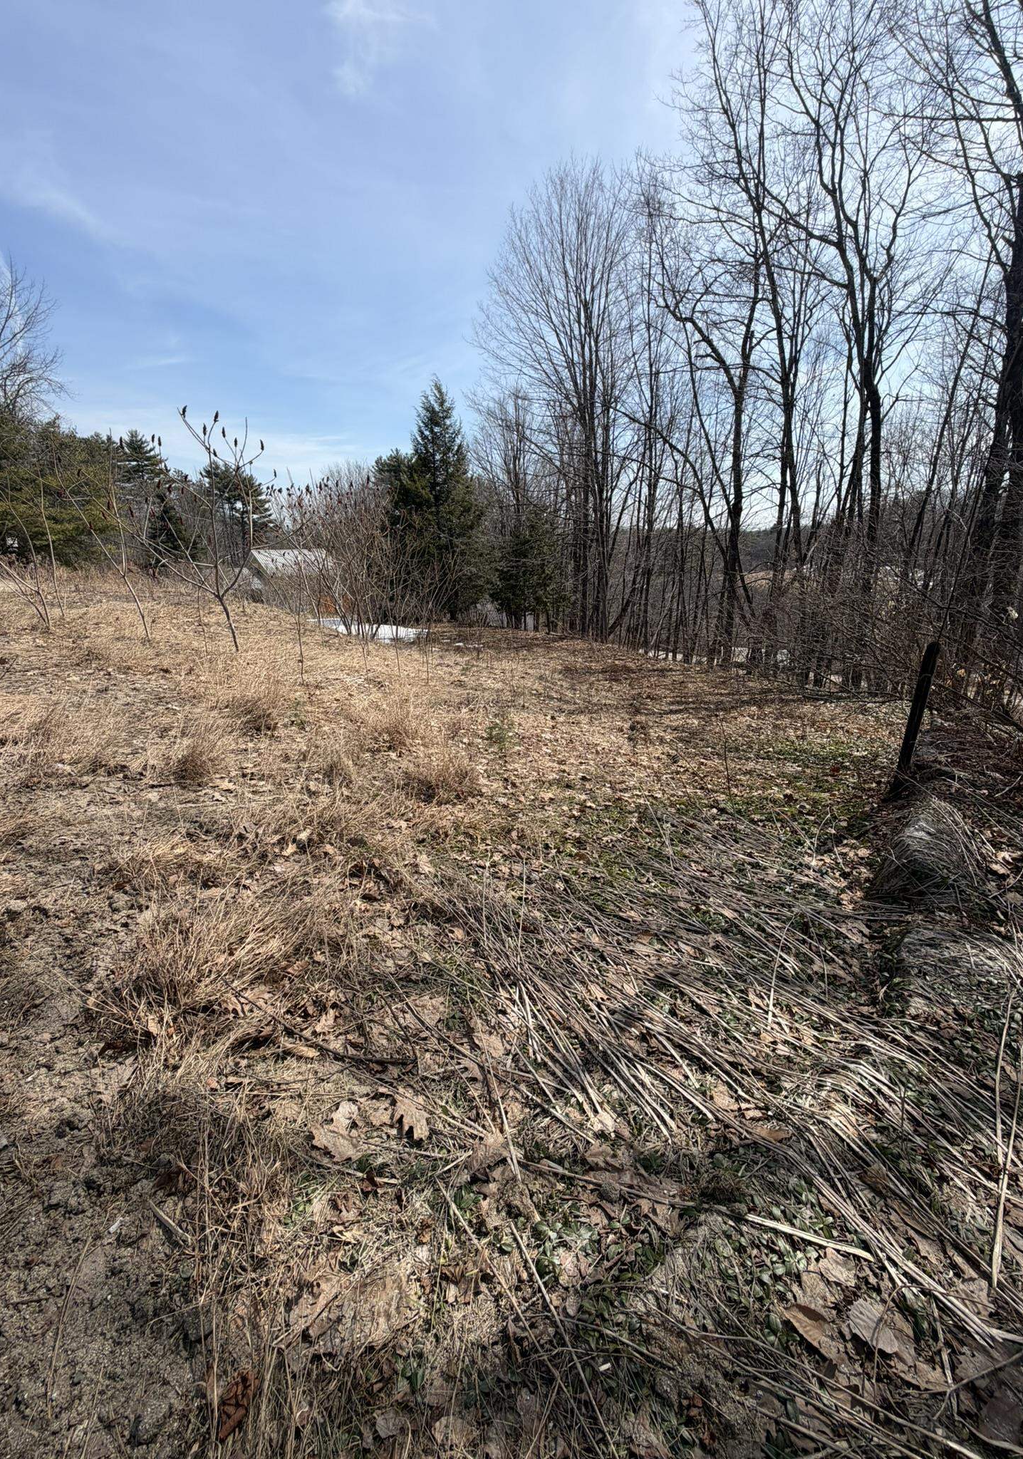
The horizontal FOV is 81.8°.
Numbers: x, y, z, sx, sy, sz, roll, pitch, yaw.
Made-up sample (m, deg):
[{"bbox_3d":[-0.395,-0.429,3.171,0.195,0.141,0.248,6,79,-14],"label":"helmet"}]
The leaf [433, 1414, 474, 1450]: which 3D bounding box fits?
[{"bbox_3d":[-0.100,1.216,1.021,0.071,0.020,0.044,-1,18,-4],"label":"leaf"}]

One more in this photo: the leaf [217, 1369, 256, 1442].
[{"bbox_3d":[-0.503,1.224,1.072,0.054,0.040,0.092,2,17,9],"label":"leaf"}]

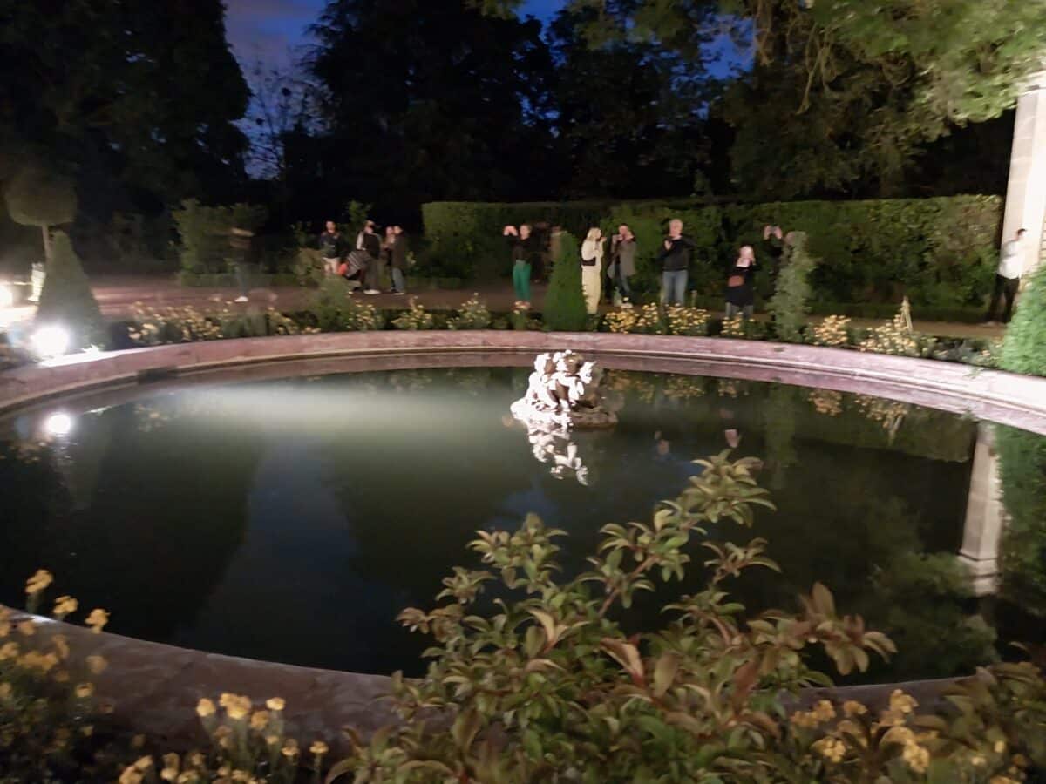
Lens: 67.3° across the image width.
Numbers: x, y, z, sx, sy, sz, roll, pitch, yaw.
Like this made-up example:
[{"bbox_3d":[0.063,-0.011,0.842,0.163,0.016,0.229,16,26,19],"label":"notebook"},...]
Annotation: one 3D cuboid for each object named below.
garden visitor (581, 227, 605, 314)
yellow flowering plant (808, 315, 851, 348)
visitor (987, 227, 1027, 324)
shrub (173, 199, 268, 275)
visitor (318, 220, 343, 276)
[{"bbox_3d":[1.342,-2.266,14.802,0.480,1.639,0.460,7,13,27],"label":"garden visitor"},{"bbox_3d":[4.275,-0.853,10.983,0.660,0.452,0.580,5,12,21],"label":"yellow flowering plant"},{"bbox_3d":[9.004,-2.156,14.616,0.560,1.740,0.470,5,11,21],"label":"visitor"},{"bbox_3d":[-8.511,-4.142,21.802,2.400,2.280,1.700,-3,12,-21],"label":"shrub"},{"bbox_3d":[-4.692,-3.295,19.161,0.560,1.740,0.400,0,10,-8],"label":"visitor"}]

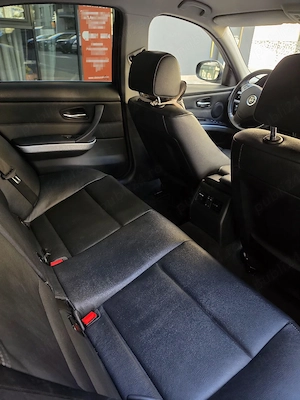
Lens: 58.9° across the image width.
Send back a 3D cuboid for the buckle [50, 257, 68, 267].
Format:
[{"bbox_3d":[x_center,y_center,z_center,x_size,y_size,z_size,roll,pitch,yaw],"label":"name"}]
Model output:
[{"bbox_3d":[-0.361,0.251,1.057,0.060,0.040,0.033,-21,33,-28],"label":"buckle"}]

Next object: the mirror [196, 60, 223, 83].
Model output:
[{"bbox_3d":[0.460,-0.993,2.055,0.120,0.155,0.220,-18,32,-39],"label":"mirror"}]

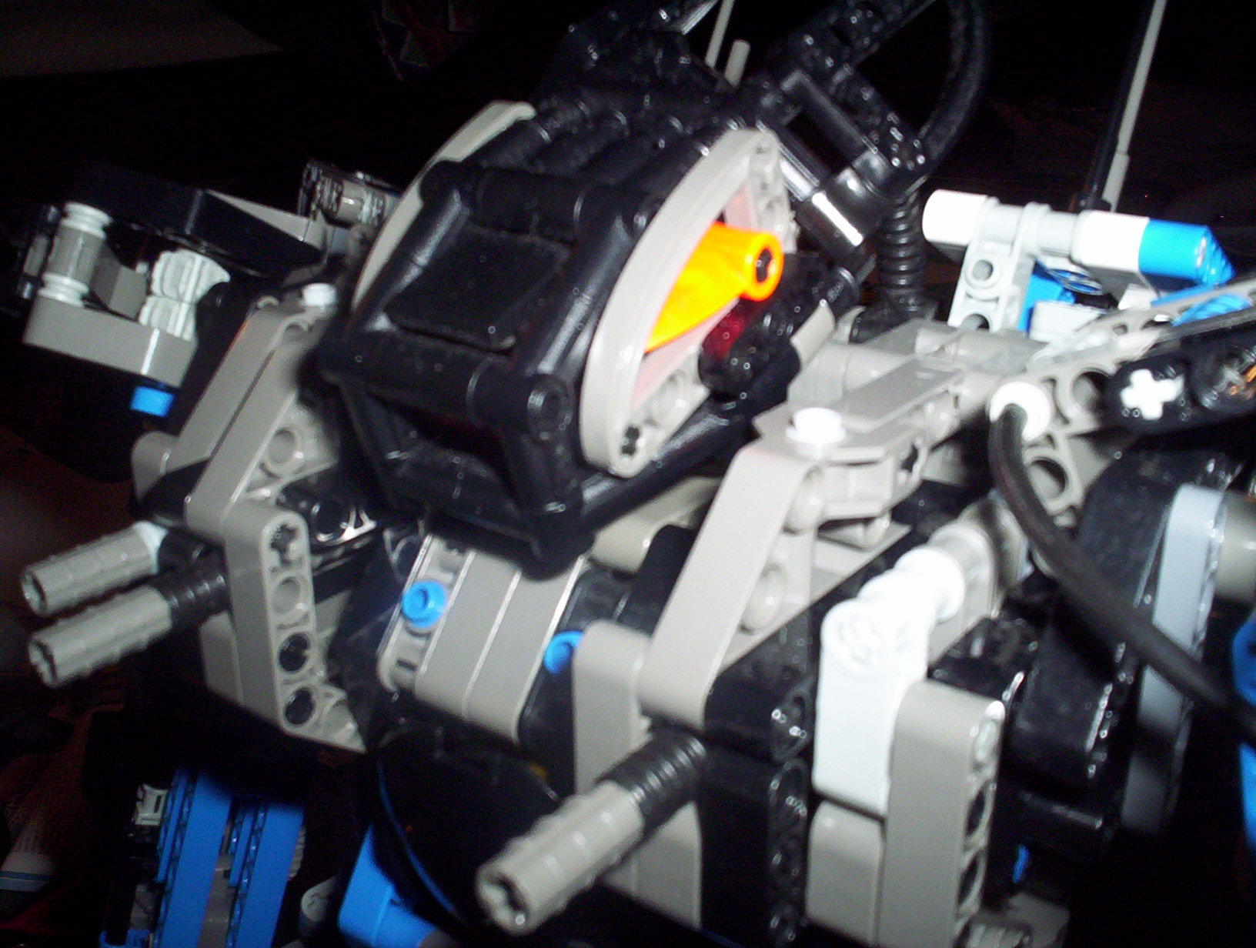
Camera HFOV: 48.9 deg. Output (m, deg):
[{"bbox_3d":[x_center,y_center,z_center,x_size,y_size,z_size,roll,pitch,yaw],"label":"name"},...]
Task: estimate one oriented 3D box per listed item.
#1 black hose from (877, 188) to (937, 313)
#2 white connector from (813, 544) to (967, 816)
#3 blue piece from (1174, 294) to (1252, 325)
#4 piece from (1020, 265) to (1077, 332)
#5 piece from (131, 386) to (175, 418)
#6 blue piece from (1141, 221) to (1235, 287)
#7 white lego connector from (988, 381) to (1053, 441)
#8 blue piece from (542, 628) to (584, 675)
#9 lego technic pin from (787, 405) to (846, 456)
[{"bbox_3d":[0.044,-0.035,0.220,0.007,0.021,0.007,15,27,36],"label":"black hose"},{"bbox_3d":[0.027,0.020,0.139,0.008,0.022,0.016,15,27,36],"label":"white connector"},{"bbox_3d":[0.074,-0.021,0.176,0.010,0.006,0.007,15,-6,36],"label":"blue piece"},{"bbox_3d":[0.056,-0.024,0.186,0.008,0.010,0.008,15,-6,36],"label":"piece"},{"bbox_3d":[-0.074,-0.011,0.214,0.005,0.004,0.005,15,-6,36],"label":"piece"},{"bbox_3d":[0.073,-0.029,0.180,0.012,0.007,0.007,15,-6,36],"label":"blue piece"},{"bbox_3d":[0.045,-0.007,0.156,0.007,0.007,0.006,16,27,33],"label":"white lego connector"},{"bbox_3d":[-0.007,0.020,0.151,0.006,0.006,0.004,15,-6,36],"label":"blue piece"},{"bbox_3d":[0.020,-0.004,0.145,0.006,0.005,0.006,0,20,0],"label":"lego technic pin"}]

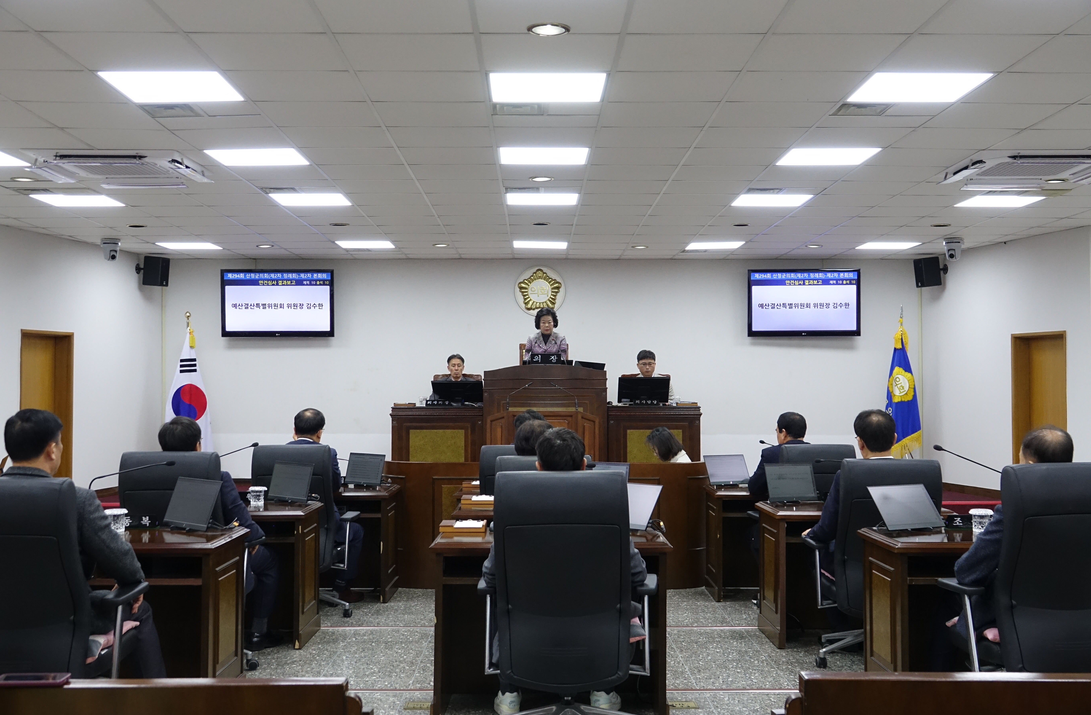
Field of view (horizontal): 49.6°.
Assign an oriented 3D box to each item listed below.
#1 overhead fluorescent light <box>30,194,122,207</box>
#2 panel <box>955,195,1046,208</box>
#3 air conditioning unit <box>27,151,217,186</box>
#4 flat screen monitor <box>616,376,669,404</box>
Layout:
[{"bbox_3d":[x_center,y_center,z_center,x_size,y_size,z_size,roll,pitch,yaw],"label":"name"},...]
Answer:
[{"bbox_3d":[-3.788,-1.294,9.580,0.600,0.040,0.600,0,-2,-1],"label":"overhead fluorescent light"},{"bbox_3d":[3.616,-1.265,9.389,0.580,0.060,0.580,0,-1,-1],"label":"panel"},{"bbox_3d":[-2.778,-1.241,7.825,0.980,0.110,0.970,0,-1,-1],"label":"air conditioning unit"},{"bbox_3d":[0.974,0.320,11.650,0.512,0.310,0.070,0,28,0],"label":"flat screen monitor"}]

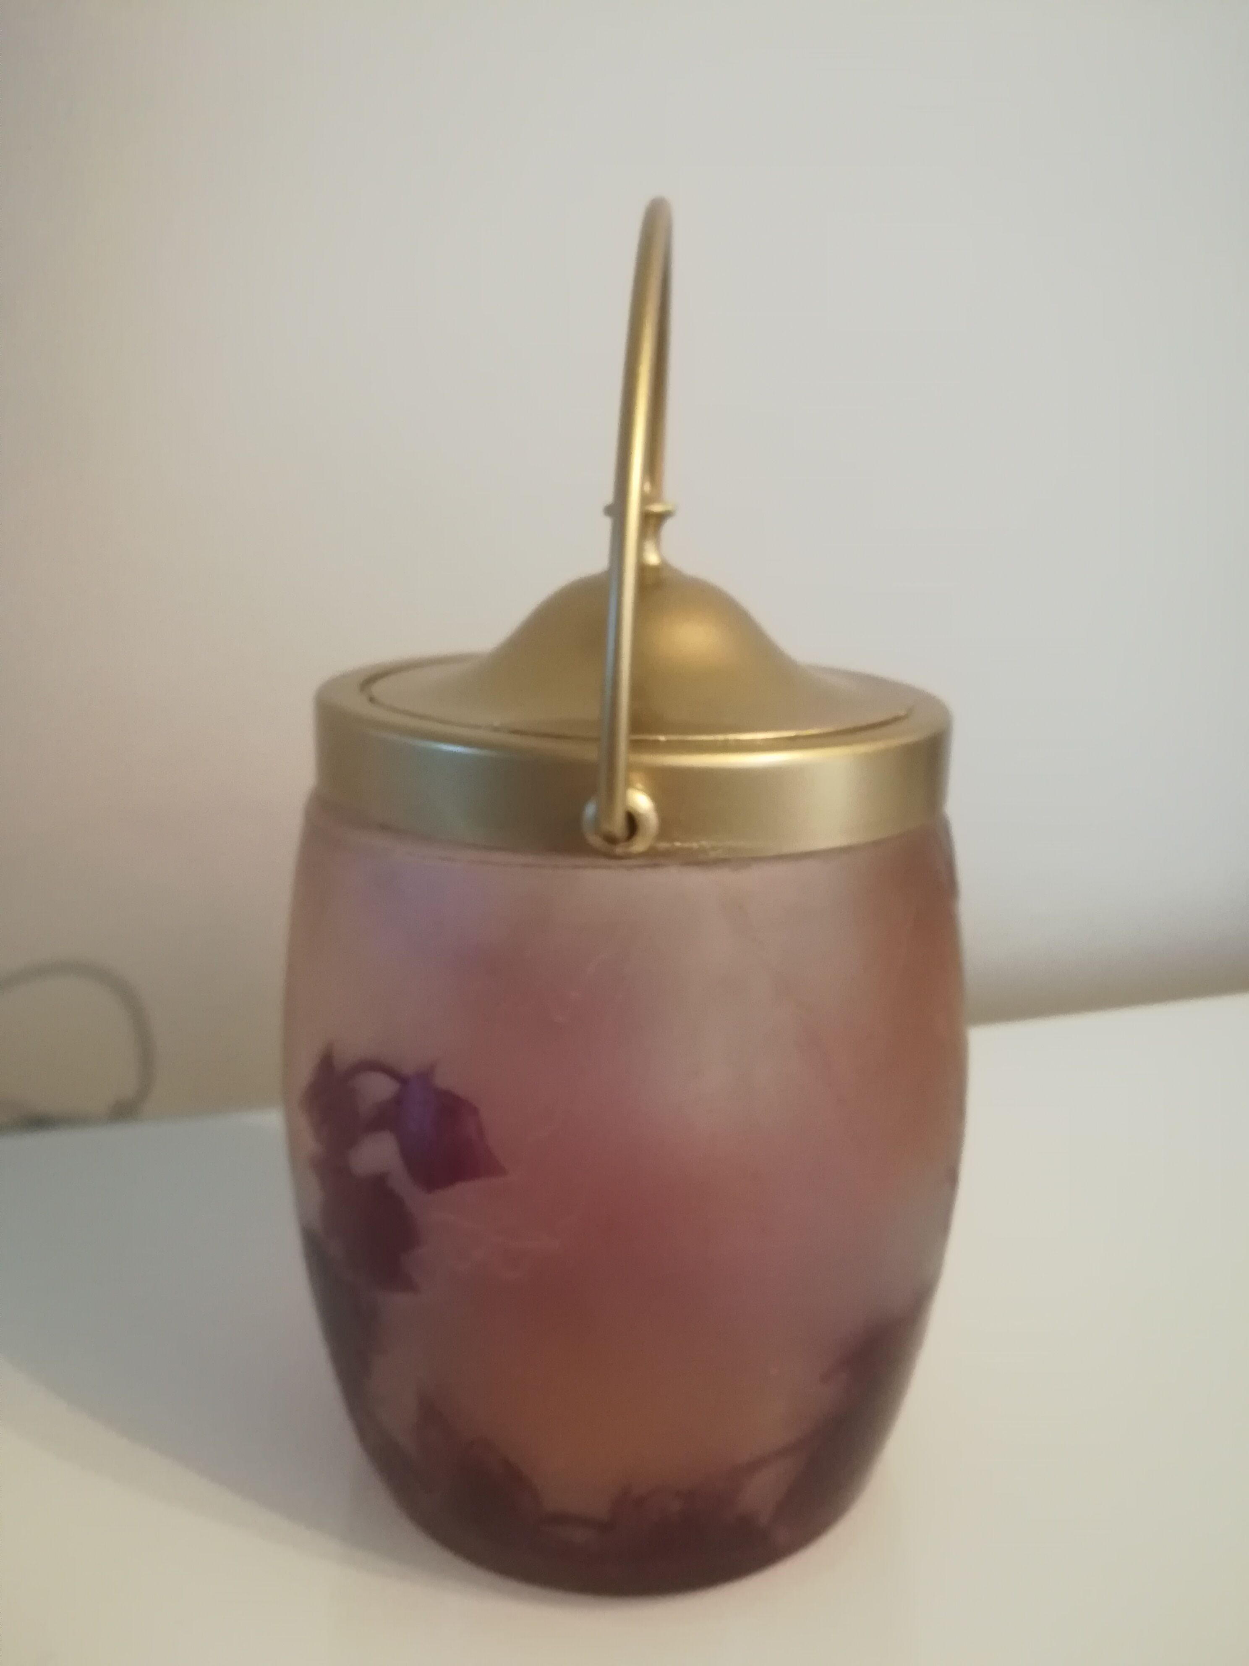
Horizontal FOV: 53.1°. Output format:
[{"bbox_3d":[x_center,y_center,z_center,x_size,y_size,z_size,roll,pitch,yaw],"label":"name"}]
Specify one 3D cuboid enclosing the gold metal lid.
[{"bbox_3d":[0.003,-0.057,0.217,0.112,0.096,0.120,2,15,2],"label":"gold metal lid"}]

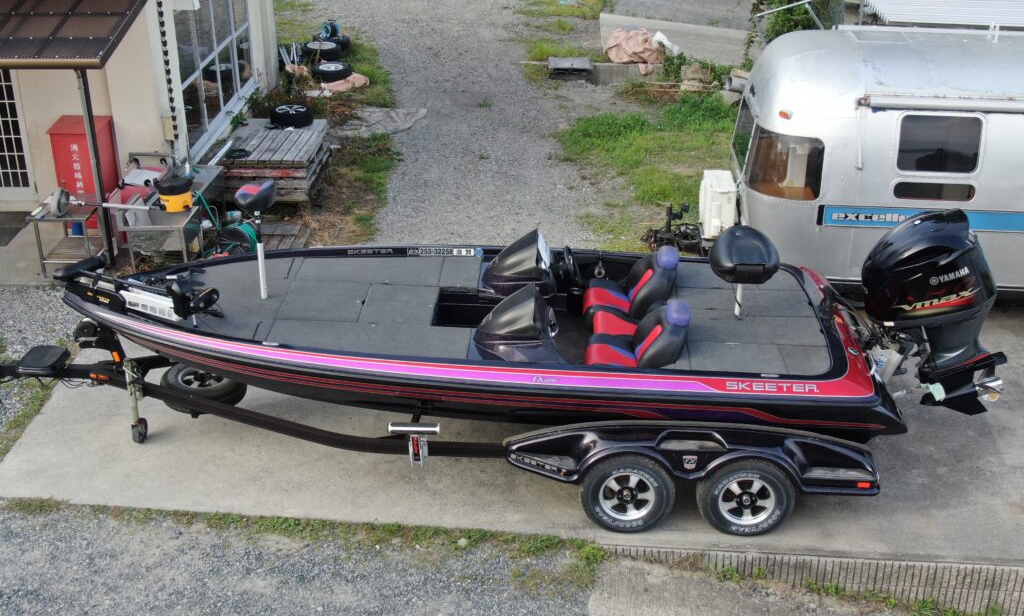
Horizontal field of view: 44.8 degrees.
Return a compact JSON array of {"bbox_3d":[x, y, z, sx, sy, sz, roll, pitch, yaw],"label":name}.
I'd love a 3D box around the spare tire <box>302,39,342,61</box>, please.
[{"bbox_3d":[-3.486,-4.694,22.735,0.692,0.210,0.692,0,24,0],"label":"spare tire"}]

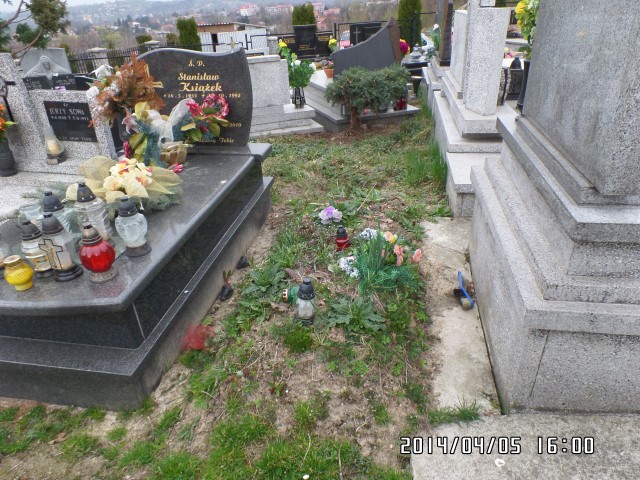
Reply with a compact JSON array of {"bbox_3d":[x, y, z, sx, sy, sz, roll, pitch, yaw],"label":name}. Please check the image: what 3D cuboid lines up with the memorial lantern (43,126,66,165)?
[{"bbox_3d":[-2.274,-0.804,3.646,0.115,0.265,0.115,3,28,8],"label":"memorial lantern"}]

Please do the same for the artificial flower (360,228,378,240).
[{"bbox_3d":[0.312,-0.035,2.740,0.120,0.080,0.100,-1,28,0],"label":"artificial flower"}]

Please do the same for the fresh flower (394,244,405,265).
[{"bbox_3d":[0.482,0.088,2.580,0.065,0.110,0.065,-1,28,0],"label":"fresh flower"}]

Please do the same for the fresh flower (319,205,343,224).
[{"bbox_3d":[0.086,-0.223,3.574,0.175,0.110,0.150,-1,28,0],"label":"fresh flower"}]

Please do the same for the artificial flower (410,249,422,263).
[{"bbox_3d":[0.586,0.094,2.580,0.065,0.080,0.065,-1,28,0],"label":"artificial flower"}]

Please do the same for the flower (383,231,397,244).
[{"bbox_3d":[0.438,-0.016,2.680,0.080,0.080,0.070,-1,28,0],"label":"flower"}]

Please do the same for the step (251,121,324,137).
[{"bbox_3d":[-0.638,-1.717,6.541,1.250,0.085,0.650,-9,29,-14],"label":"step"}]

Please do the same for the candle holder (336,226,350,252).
[{"bbox_3d":[0.167,-0.018,3.064,0.090,0.180,0.090,-1,28,0],"label":"candle holder"}]

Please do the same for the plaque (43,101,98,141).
[{"bbox_3d":[-2.118,-1.003,3.633,0.390,0.320,0.020,3,28,8],"label":"plaque"}]

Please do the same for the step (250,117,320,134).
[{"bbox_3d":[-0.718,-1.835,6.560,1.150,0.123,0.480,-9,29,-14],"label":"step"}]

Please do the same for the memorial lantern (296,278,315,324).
[{"bbox_3d":[-0.076,0.316,2.285,0.095,0.250,0.095,-1,28,0],"label":"memorial lantern"}]

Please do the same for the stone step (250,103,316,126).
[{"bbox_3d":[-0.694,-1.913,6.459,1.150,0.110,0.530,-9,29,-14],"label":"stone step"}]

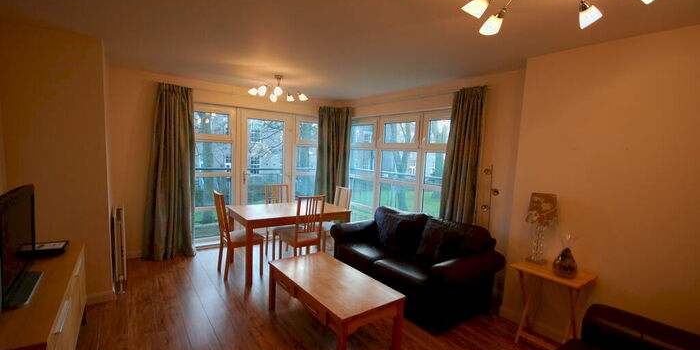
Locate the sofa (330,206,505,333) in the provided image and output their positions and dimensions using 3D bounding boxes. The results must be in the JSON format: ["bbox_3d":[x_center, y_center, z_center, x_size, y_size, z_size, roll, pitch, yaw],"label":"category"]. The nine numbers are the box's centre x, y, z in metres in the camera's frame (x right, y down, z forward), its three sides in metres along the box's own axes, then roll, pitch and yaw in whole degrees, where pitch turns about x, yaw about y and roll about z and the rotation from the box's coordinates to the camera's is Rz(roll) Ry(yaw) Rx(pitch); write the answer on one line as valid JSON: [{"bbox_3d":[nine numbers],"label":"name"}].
[{"bbox_3d":[0.639,0.900,3.303,0.900,0.840,1.770,-2,7,-39],"label":"sofa"}]

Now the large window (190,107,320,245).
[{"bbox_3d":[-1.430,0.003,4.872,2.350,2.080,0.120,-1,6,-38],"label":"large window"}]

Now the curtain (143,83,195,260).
[{"bbox_3d":[-2.404,-0.018,3.881,0.600,2.290,0.210,-1,6,-35],"label":"curtain"}]

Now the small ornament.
[{"bbox_3d":[1.722,0.645,2.307,0.165,0.320,0.165,0,6,-34],"label":"small ornament"}]

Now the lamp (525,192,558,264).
[{"bbox_3d":[1.676,0.481,2.571,0.230,0.590,0.230,-1,7,-36],"label":"lamp"}]

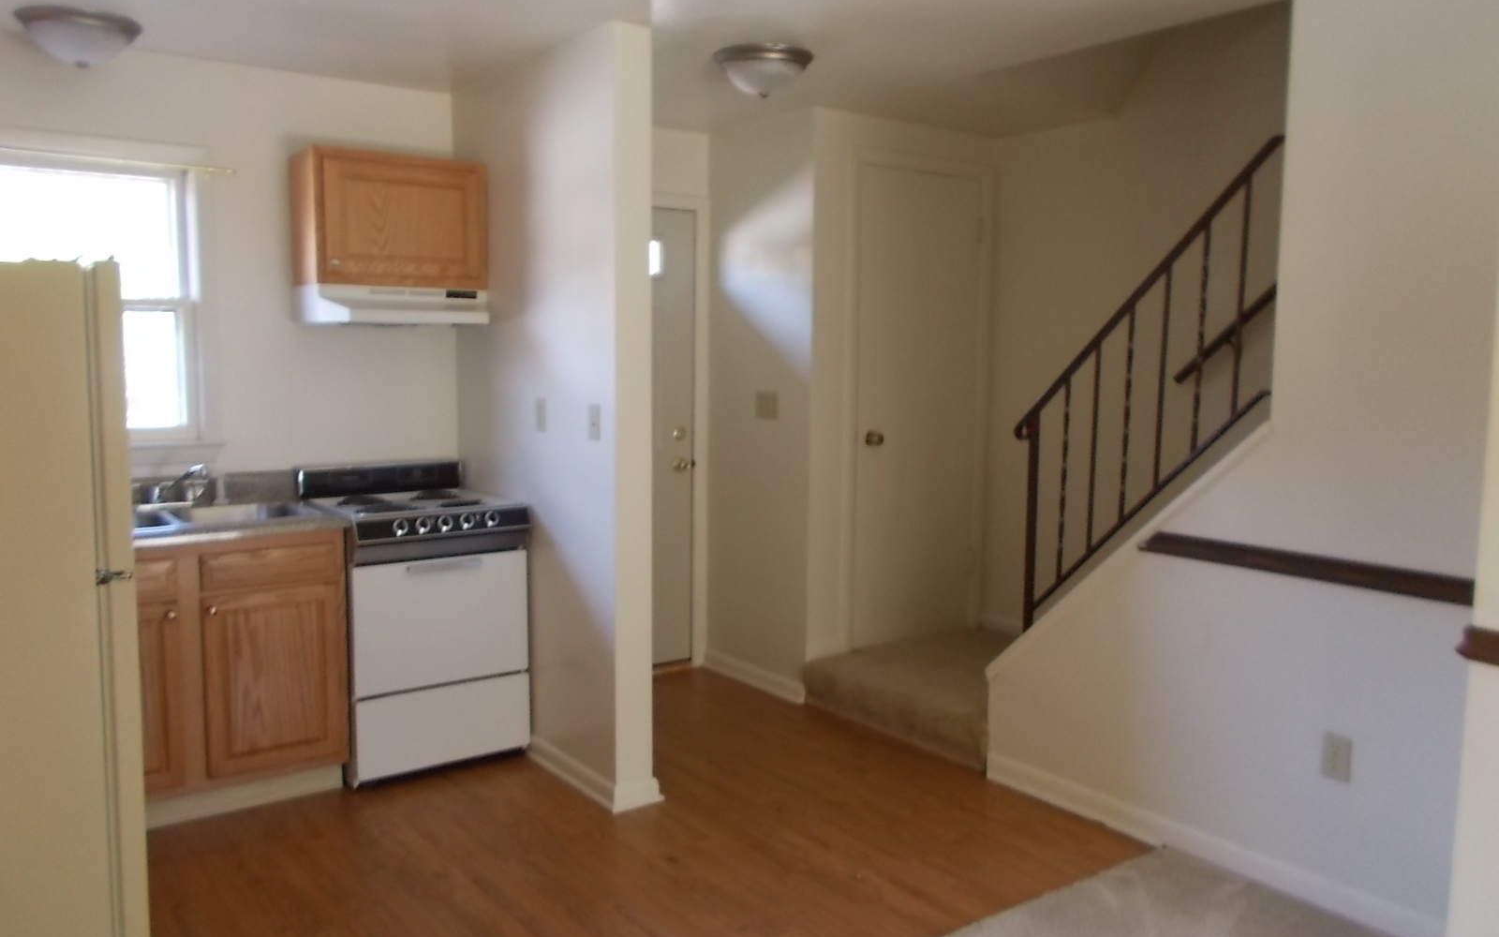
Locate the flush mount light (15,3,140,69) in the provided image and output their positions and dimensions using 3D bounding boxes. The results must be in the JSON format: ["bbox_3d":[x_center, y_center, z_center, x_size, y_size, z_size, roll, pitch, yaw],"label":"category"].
[{"bbox_3d":[-1.974,-1.264,3.321,0.326,0.128,0.326,-4,7,-37],"label":"flush mount light"}]

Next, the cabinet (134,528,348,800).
[{"bbox_3d":[-1.844,0.584,3.617,0.905,0.787,0.600,-4,7,-37],"label":"cabinet"}]

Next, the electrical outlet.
[{"bbox_3d":[1.517,0.742,2.903,0.010,0.114,0.072,-4,7,-37],"label":"electrical outlet"}]

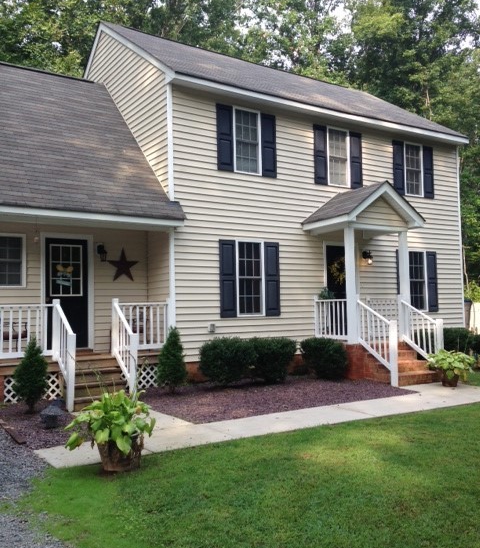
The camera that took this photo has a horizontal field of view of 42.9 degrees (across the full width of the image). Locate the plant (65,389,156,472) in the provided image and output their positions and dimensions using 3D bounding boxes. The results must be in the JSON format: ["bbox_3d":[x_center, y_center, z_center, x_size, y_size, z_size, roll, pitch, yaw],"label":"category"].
[{"bbox_3d":[-1.246,1.492,5.946,0.880,0.790,0.860,1,-4,-34],"label":"plant"}]

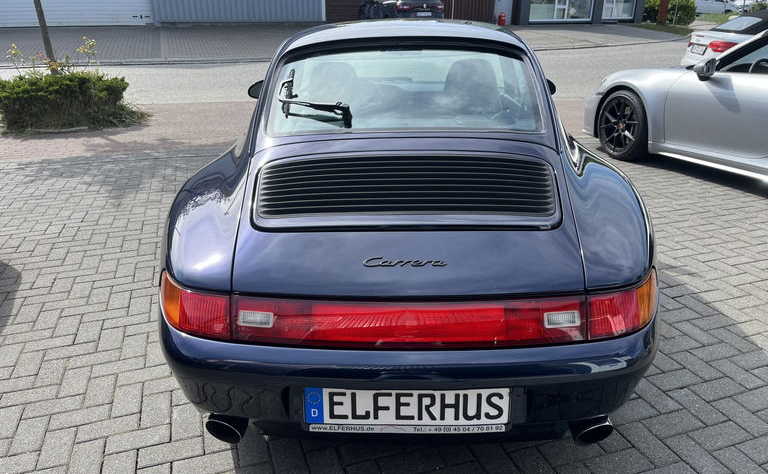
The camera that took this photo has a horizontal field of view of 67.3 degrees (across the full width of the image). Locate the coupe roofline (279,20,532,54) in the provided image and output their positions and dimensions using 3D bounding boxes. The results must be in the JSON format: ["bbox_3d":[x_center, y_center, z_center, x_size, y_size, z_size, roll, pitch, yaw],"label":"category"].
[{"bbox_3d":[0.131,-1.123,3.137,1.220,0.170,1.050,0,22,1],"label":"coupe roofline"}]

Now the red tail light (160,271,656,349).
[{"bbox_3d":[0.069,0.158,1.626,1.540,0.150,0.350,0,22,1],"label":"red tail light"}]

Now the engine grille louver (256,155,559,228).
[{"bbox_3d":[0.078,-0.148,1.822,0.940,0.130,0.430,0,22,1],"label":"engine grille louver"}]

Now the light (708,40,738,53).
[{"bbox_3d":[5.329,-2.972,9.000,0.330,0.200,0.460,1,22,3],"label":"light"}]

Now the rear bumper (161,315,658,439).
[{"bbox_3d":[0.069,0.334,1.690,1.650,0.310,0.540,0,22,1],"label":"rear bumper"}]

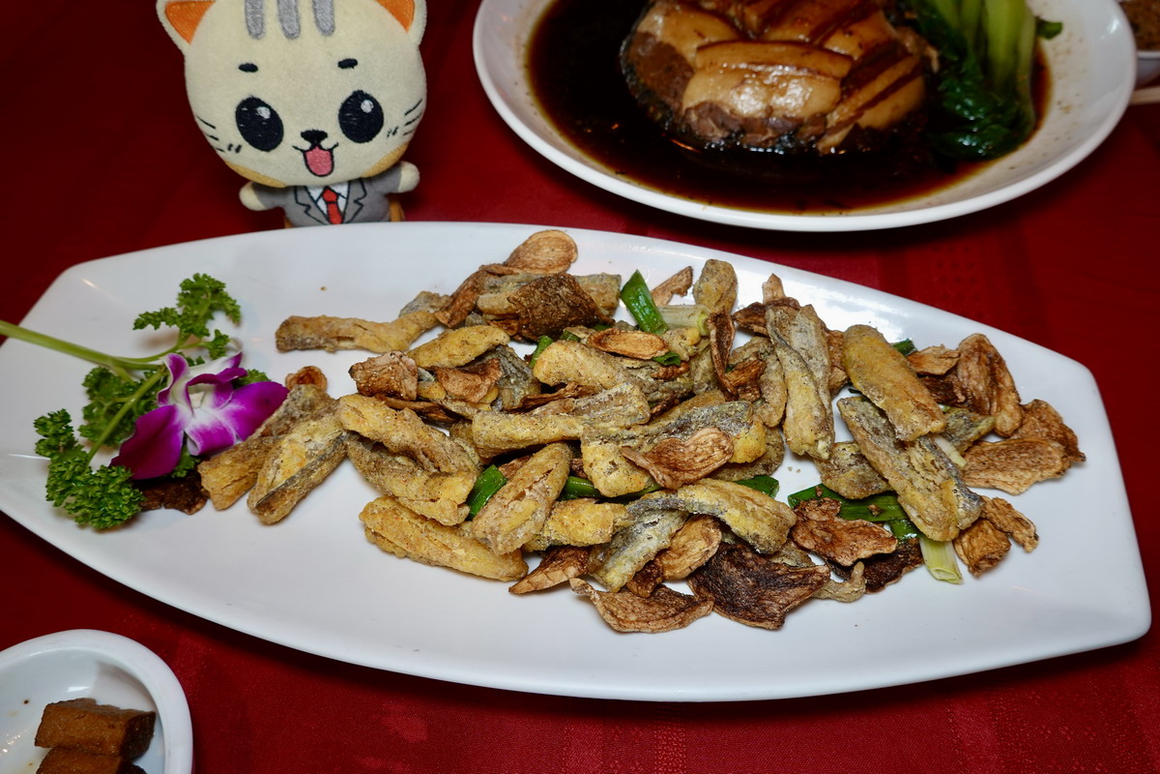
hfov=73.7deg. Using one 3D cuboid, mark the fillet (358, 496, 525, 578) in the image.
[{"bbox_3d":[-0.047,0.052,0.267,0.057,0.015,0.018,10,56,11],"label":"fillet"}]

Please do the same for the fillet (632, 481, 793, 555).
[{"bbox_3d":[0.044,0.043,0.257,0.051,0.016,0.018,7,56,7],"label":"fillet"}]

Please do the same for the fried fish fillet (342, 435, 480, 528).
[{"bbox_3d":[-0.062,0.033,0.278,0.050,0.015,0.018,23,60,21],"label":"fried fish fillet"}]

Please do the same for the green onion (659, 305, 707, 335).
[{"bbox_3d":[0.041,-0.027,0.312,0.020,0.009,0.009,3,55,7],"label":"green onion"}]

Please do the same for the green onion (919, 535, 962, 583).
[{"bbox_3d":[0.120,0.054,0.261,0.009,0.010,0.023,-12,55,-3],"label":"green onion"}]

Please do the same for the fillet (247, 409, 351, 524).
[{"bbox_3d":[-0.106,0.029,0.295,0.018,0.012,0.048,23,60,20],"label":"fillet"}]

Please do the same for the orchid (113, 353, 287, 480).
[{"bbox_3d":[-0.144,0.011,0.292,0.057,0.024,0.042,-8,82,-12],"label":"orchid"}]

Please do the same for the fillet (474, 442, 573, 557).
[{"bbox_3d":[-0.018,0.039,0.267,0.016,0.013,0.041,30,62,23],"label":"fillet"}]

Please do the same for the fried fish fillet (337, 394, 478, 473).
[{"bbox_3d":[-0.065,0.017,0.286,0.058,0.013,0.015,23,60,20],"label":"fried fish fillet"}]

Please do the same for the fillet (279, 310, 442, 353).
[{"bbox_3d":[-0.097,-0.023,0.334,0.067,0.011,0.015,-1,55,4],"label":"fillet"}]

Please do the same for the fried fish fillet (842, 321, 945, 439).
[{"bbox_3d":[0.112,-0.002,0.276,0.018,0.013,0.042,-16,55,-7],"label":"fried fish fillet"}]

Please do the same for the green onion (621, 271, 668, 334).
[{"bbox_3d":[0.027,-0.034,0.322,0.011,0.011,0.030,-25,56,-12],"label":"green onion"}]

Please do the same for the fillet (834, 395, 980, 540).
[{"bbox_3d":[0.113,0.026,0.266,0.018,0.013,0.058,-22,56,-10],"label":"fillet"}]

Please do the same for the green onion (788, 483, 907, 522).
[{"bbox_3d":[0.092,0.040,0.267,0.039,0.007,0.011,6,55,8],"label":"green onion"}]

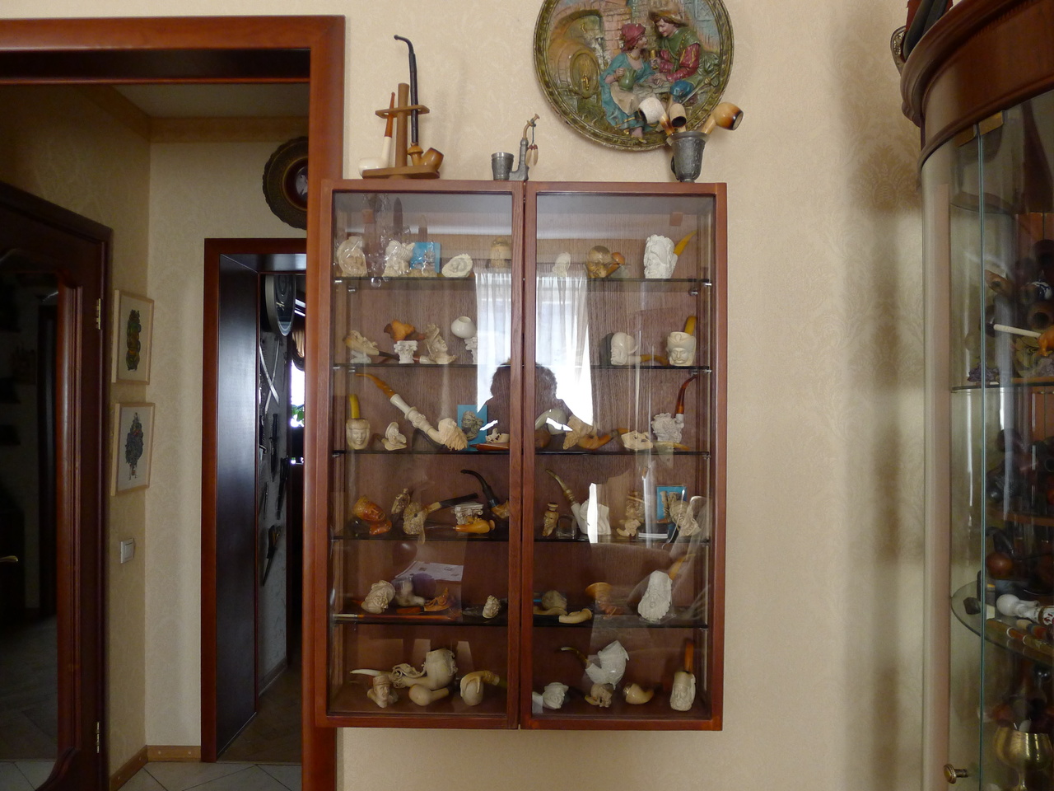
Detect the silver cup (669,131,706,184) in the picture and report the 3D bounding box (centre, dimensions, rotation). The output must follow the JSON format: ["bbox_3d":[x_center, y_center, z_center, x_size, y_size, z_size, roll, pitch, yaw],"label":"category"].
[{"bbox_3d":[0.246,-0.358,1.128,0.056,0.085,0.057,1,0,0],"label":"silver cup"}]

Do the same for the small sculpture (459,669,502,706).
[{"bbox_3d":[-0.077,0.479,1.200,0.066,0.053,0.036,0,0,0],"label":"small sculpture"}]

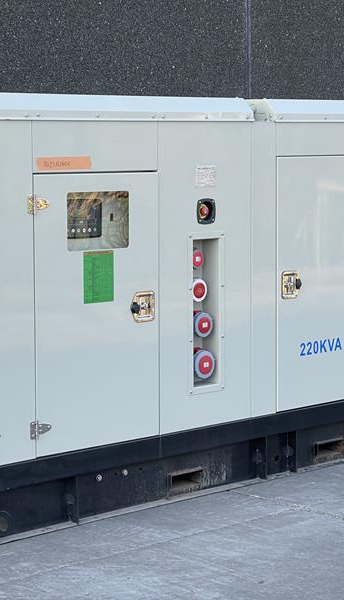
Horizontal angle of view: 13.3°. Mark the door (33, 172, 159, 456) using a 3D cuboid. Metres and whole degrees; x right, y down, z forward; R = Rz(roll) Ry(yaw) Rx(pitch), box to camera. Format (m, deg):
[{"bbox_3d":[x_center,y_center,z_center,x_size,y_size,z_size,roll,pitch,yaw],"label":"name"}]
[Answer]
[{"bbox_3d":[-0.297,0.043,5.830,0.638,1.082,0.040,-6,9,-43],"label":"door"}]

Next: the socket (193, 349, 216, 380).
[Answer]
[{"bbox_3d":[0.106,0.269,6.295,0.127,0.132,0.097,-6,9,-43],"label":"socket"}]

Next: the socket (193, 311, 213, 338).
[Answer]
[{"bbox_3d":[0.103,0.098,6.280,0.113,0.121,0.088,-6,9,-43],"label":"socket"}]

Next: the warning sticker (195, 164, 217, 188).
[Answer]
[{"bbox_3d":[0.146,-0.515,6.167,0.122,0.095,0.005,-6,9,-43],"label":"warning sticker"}]

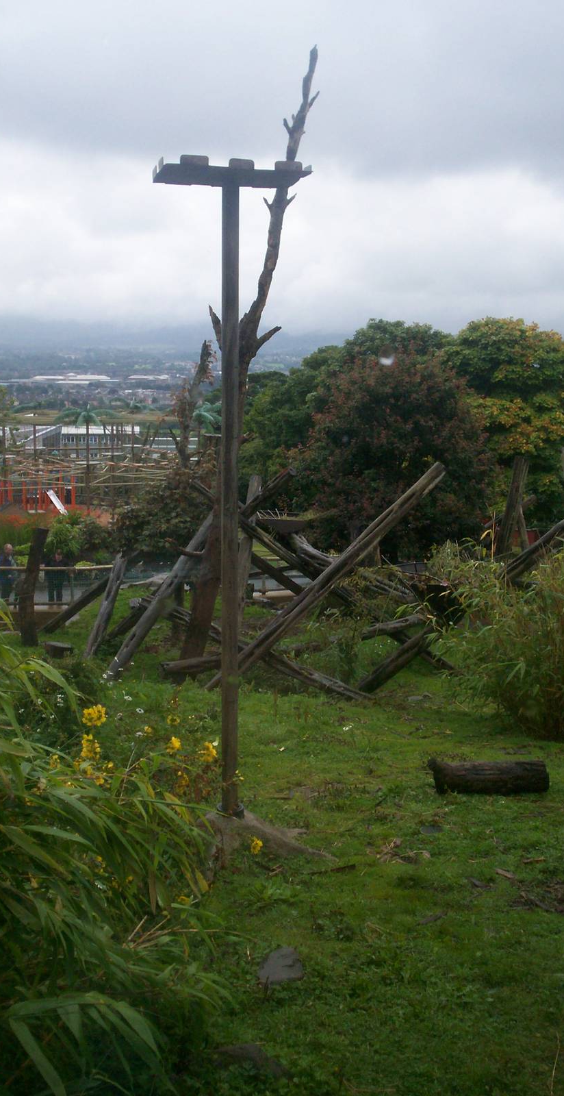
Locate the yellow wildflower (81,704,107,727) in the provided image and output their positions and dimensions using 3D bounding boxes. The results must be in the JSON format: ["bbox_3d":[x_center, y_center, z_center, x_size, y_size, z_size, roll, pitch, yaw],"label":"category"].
[{"bbox_3d":[-1.016,0.910,6.178,0.135,0.125,0.130,0,11,0],"label":"yellow wildflower"}]

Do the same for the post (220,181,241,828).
[{"bbox_3d":[-0.389,-0.259,8.704,0.125,4.891,0.125,0,11,0],"label":"post"}]

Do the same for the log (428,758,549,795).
[{"bbox_3d":[1.804,1.966,9.991,1.040,0.280,0.280,0,11,0],"label":"log"}]

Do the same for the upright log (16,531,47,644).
[{"bbox_3d":[-4.546,0.737,21.005,0.380,2.244,0.340,9,11,-2],"label":"upright log"}]

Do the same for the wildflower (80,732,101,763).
[{"bbox_3d":[-1.045,1.090,6.212,0.110,0.155,0.110,0,11,0],"label":"wildflower"}]

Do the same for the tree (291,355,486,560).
[{"bbox_3d":[3.650,-2.975,38.113,6.800,6.977,6.400,0,11,0],"label":"tree"}]

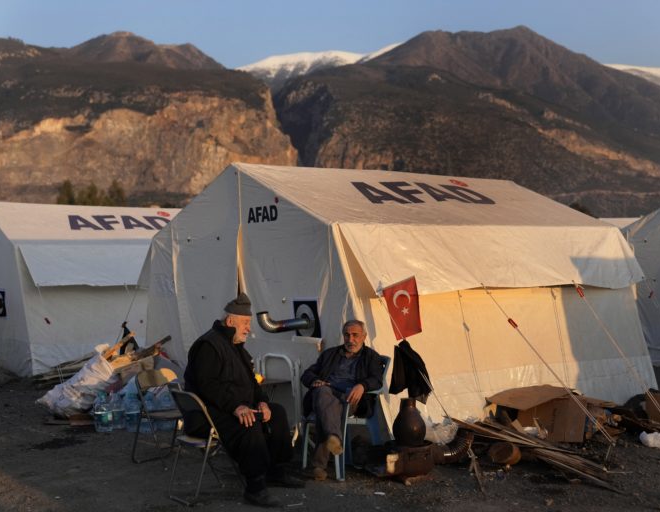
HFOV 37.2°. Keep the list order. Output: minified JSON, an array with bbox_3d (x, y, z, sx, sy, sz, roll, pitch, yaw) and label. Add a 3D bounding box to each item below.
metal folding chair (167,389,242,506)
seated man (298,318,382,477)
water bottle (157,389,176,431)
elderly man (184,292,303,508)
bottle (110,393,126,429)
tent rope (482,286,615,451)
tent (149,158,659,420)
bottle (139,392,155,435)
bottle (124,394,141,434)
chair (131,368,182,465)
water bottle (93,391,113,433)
[{"bbox_3d":[-0.840,1.265,6.680,0.490,0.770,0.440,-1,1,-35],"label":"metal folding chair"},{"bbox_3d":[0.085,1.050,7.360,0.580,1.150,0.800,0,1,27],"label":"seated man"},{"bbox_3d":[-1.433,1.361,8.616,0.158,0.330,0.158,0,1,0],"label":"water bottle"},{"bbox_3d":[-0.555,0.895,6.340,0.740,1.310,0.580,0,1,-7],"label":"elderly man"},{"bbox_3d":[-1.867,1.360,8.675,0.158,0.330,0.158,0,1,0],"label":"bottle"},{"bbox_3d":[1.900,0.915,8.800,0.080,1.270,1.750,0,1,-27],"label":"tent rope"},{"bbox_3d":[0.682,0.281,11.126,4.150,2.433,4.300,0,1,-38],"label":"tent"},{"bbox_3d":[-1.584,1.362,8.486,0.158,0.330,0.158,0,1,0],"label":"bottle"},{"bbox_3d":[-1.702,1.362,8.515,0.158,0.330,0.158,0,1,0],"label":"bottle"},{"bbox_3d":[-1.340,1.260,7.920,0.440,0.750,0.490,-1,1,-41],"label":"chair"},{"bbox_3d":[-1.962,1.362,8.515,0.158,0.330,0.158,0,1,0],"label":"water bottle"}]

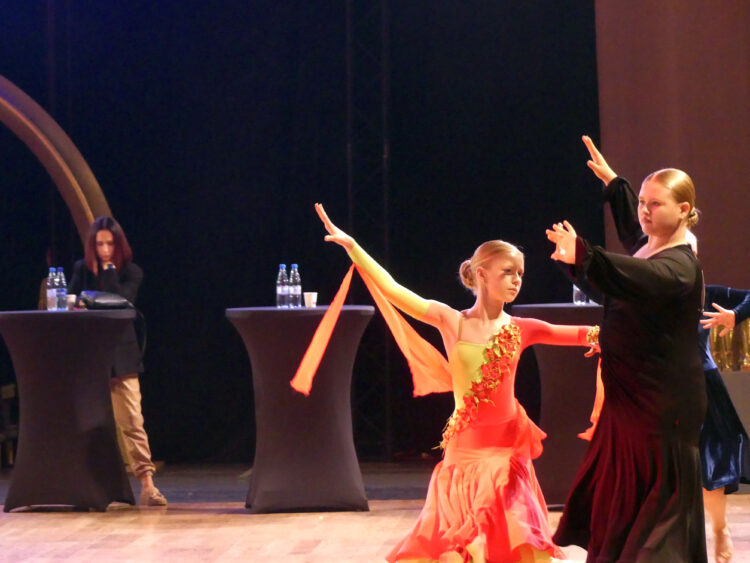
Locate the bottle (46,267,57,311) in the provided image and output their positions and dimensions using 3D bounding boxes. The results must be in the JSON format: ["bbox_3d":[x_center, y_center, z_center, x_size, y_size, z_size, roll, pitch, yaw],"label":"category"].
[{"bbox_3d":[-1.748,0.039,23.500,0.066,0.236,0.066,-1,1,0],"label":"bottle"}]

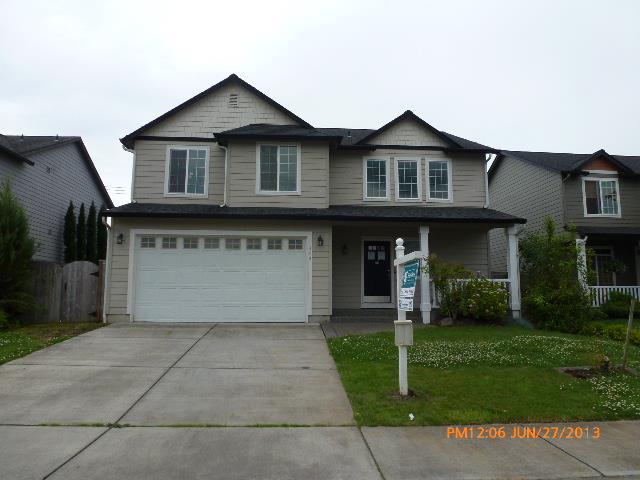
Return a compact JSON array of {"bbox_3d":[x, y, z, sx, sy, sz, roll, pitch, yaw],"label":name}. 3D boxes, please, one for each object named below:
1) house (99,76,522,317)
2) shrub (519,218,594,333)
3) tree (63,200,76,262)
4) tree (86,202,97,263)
[{"bbox_3d":[-0.448,-1.145,17.788,12.400,8.240,10.200,1,-7,-3],"label":"house"},{"bbox_3d":[6.863,0.929,12.934,2.050,3.150,1.800,1,-7,-3],"label":"shrub"},{"bbox_3d":[-7.741,0.613,13.476,0.450,3.650,0.450,1,-7,-3],"label":"tree"},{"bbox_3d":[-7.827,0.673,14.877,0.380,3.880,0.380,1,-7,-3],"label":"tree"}]

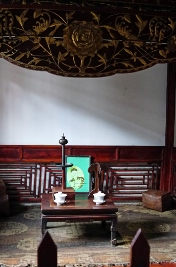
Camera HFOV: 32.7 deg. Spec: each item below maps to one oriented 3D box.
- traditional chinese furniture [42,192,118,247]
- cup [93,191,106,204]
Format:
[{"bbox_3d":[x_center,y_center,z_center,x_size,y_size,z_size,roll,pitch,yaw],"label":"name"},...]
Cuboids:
[{"bbox_3d":[-0.097,0.729,2.600,0.600,0.300,0.520,1,2,-7],"label":"traditional chinese furniture"},{"bbox_3d":[0.097,0.532,2.487,0.104,0.107,0.104,1,2,0],"label":"cup"}]

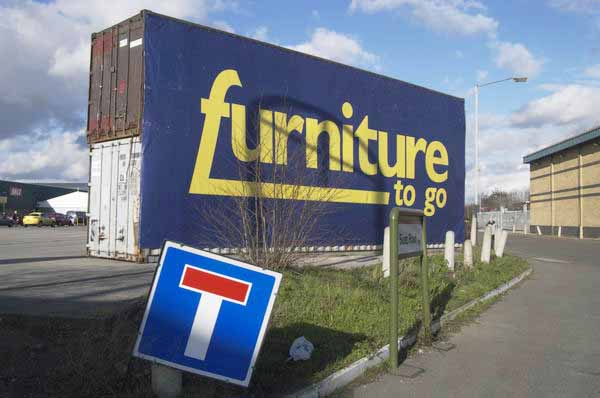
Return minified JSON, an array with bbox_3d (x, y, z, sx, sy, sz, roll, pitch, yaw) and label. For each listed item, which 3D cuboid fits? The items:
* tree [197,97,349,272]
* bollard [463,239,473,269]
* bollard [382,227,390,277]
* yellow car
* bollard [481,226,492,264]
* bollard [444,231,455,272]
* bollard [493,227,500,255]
[{"bbox_3d":[-0.580,-0.295,11.400,2.750,3.350,2.400,0,-2,0],"label":"tree"},{"bbox_3d":[3.573,1.179,12.700,0.170,0.632,0.170,0,-2,0],"label":"bollard"},{"bbox_3d":[1.557,0.938,10.600,0.180,0.903,0.180,0,-2,0],"label":"bollard"},{"bbox_3d":[-27.015,2.174,62.000,1.740,1.460,4.250,0,-2,-2],"label":"yellow car"},{"bbox_3d":[4.445,1.088,14.200,0.185,0.932,0.185,5,-2,0],"label":"bollard"},{"bbox_3d":[2.926,1.042,11.700,0.175,0.826,0.175,0,-2,0],"label":"bollard"},{"bbox_3d":[5.619,1.254,17.000,0.180,0.812,0.180,0,-2,0],"label":"bollard"}]

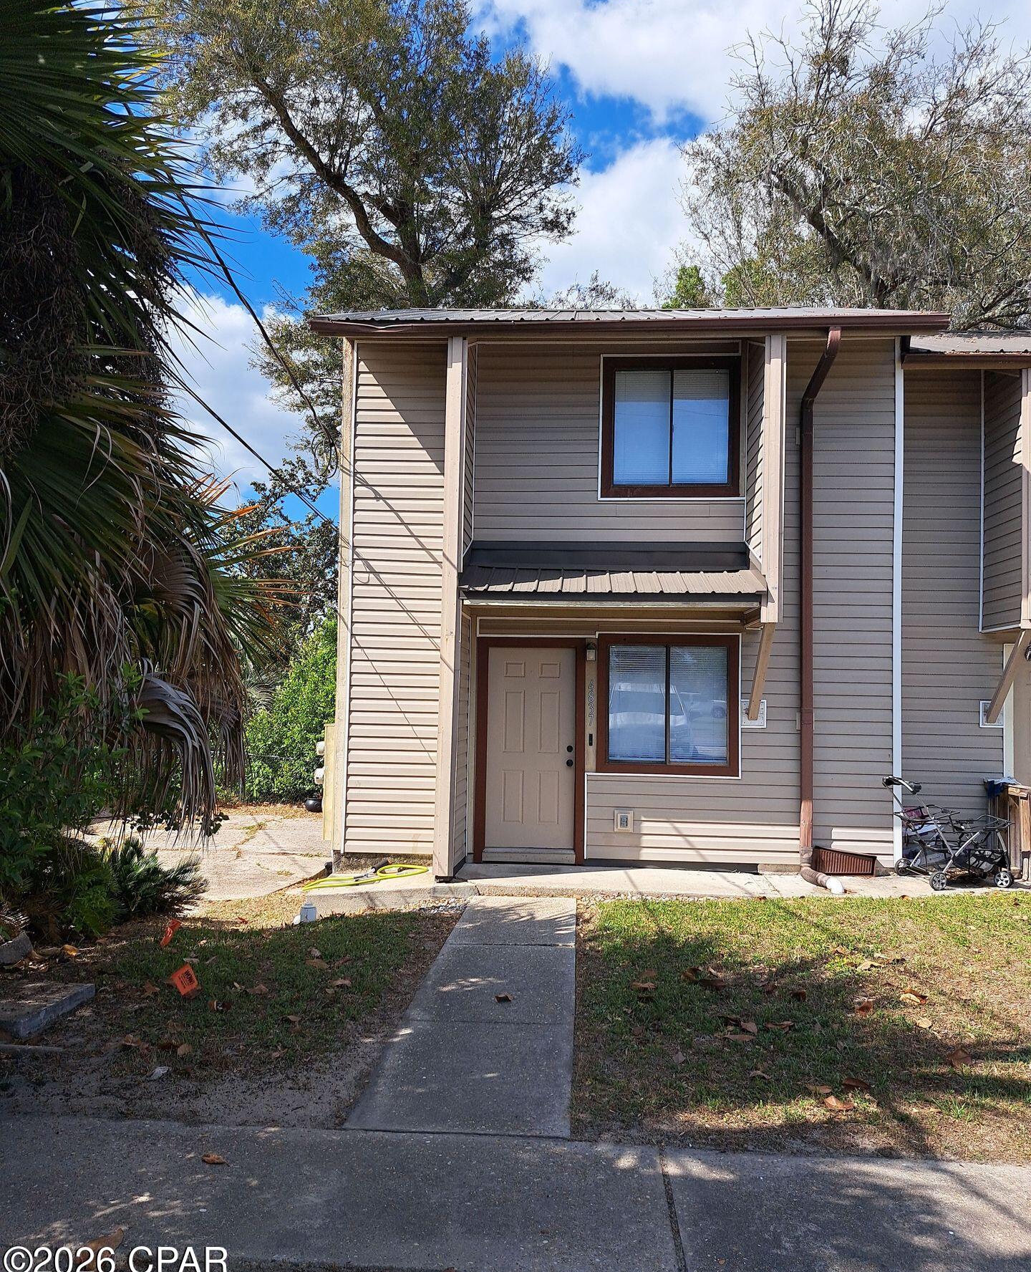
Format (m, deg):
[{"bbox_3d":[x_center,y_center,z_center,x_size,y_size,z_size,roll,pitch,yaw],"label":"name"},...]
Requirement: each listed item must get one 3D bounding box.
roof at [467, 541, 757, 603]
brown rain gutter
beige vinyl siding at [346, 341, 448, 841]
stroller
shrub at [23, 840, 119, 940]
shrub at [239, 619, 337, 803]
[{"bbox_3d":[0.891,-0.635,8.996,2.720,0.680,0.980,1,-3,5],"label":"roof"},{"bbox_3d":[2.780,-0.257,8.745,0.140,4.860,1.080,1,-3,5],"label":"brown rain gutter"},{"bbox_3d":[-1.185,-0.410,9.652,1.020,5.190,0.080,1,-3,5],"label":"beige vinyl siding"},{"bbox_3d":[4.093,1.853,8.968,1.100,0.950,0.640,1,-3,0],"label":"stroller"},{"bbox_3d":[-3.311,1.819,7.194,0.700,0.740,0.650,1,-3,5],"label":"shrub"},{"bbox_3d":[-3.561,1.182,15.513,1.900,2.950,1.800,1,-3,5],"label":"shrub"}]

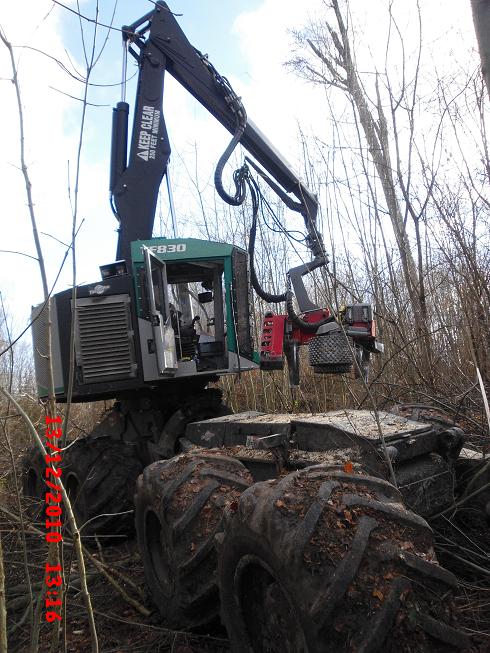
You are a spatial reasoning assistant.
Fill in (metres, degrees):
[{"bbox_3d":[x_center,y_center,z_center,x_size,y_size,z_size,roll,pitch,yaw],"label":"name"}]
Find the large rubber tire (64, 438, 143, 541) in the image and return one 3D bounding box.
[{"bbox_3d":[-1.896,2.185,7.031,0.780,1.430,1.430,-6,-9,-36],"label":"large rubber tire"}]

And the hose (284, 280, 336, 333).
[{"bbox_3d":[1.019,-0.300,8.350,0.760,0.780,0.300,-9,-11,12],"label":"hose"}]

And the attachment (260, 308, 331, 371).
[{"bbox_3d":[0.812,0.225,8.500,1.120,0.950,0.800,-9,-11,12],"label":"attachment"}]

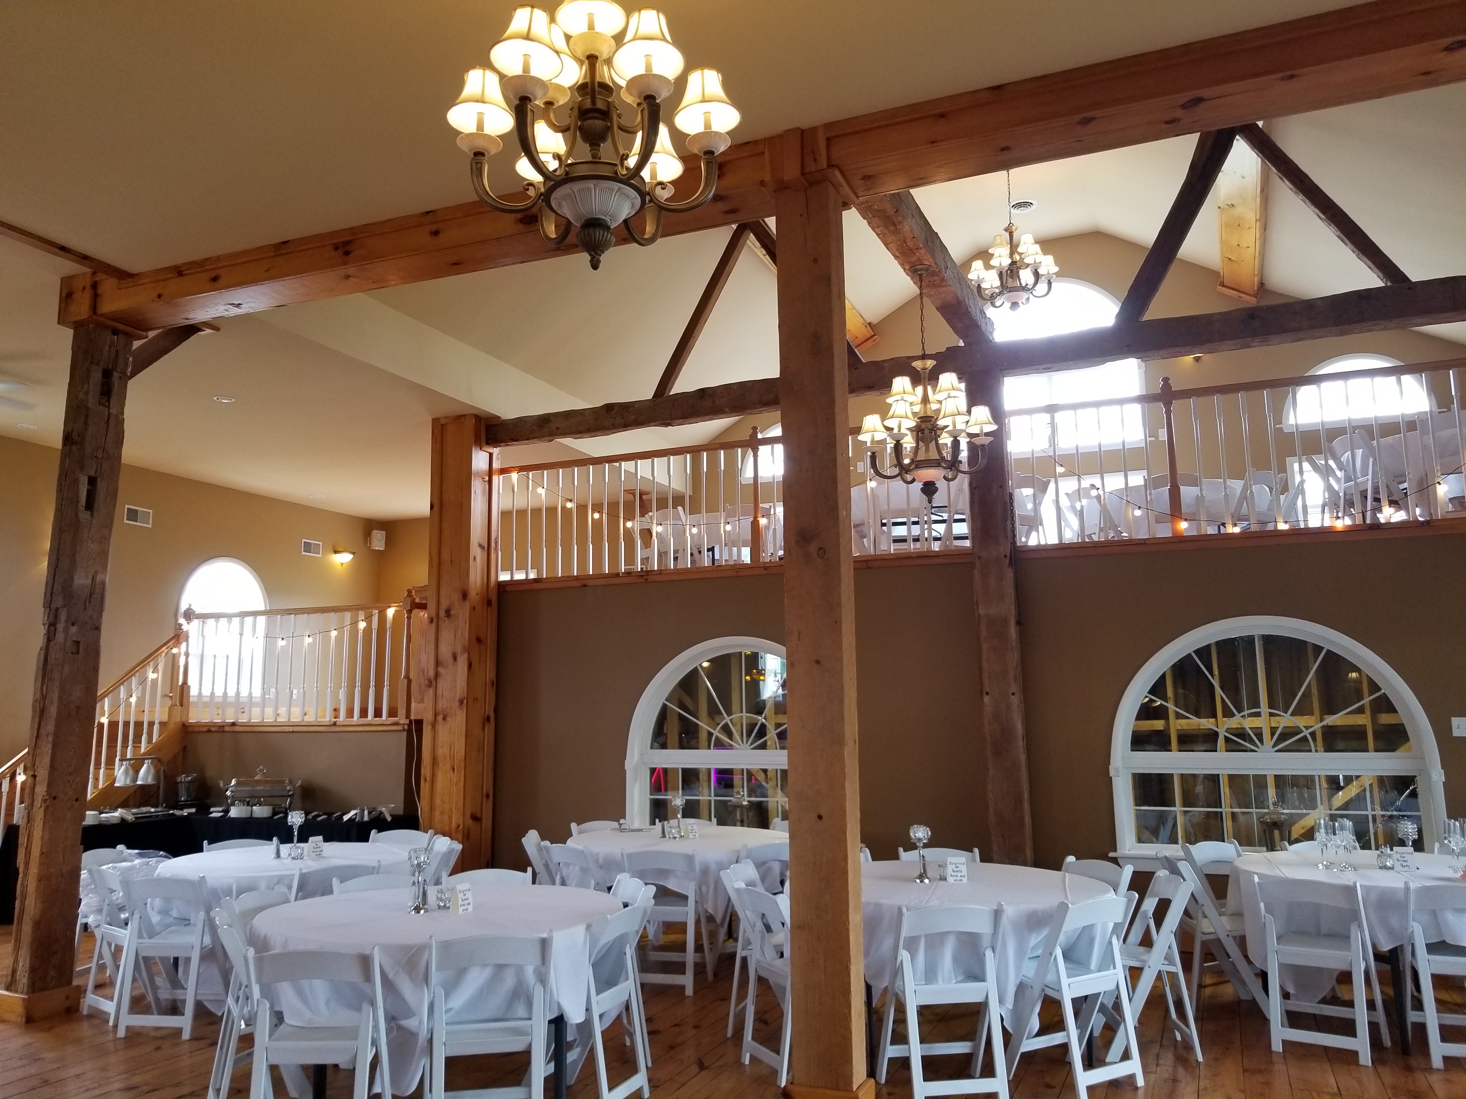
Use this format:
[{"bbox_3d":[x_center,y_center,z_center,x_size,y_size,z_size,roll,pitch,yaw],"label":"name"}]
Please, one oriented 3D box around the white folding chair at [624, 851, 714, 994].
[{"bbox_3d":[-0.379,2.165,6.502,0.445,0.780,0.460,-2,-9,12],"label":"white folding chair"}]

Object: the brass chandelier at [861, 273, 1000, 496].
[{"bbox_3d":[1.137,-0.989,6.521,0.810,1.442,0.810,-4,-10,22],"label":"brass chandelier"}]

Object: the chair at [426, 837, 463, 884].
[{"bbox_3d":[-2.038,2.255,7.040,0.450,0.785,0.445,5,-11,-32],"label":"chair"}]

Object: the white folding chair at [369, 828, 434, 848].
[{"bbox_3d":[-2.376,2.370,7.563,0.450,0.780,0.470,-1,-9,3],"label":"white folding chair"}]

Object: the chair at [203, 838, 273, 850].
[{"bbox_3d":[-3.150,2.260,7.007,0.445,0.785,0.450,4,-10,-25],"label":"chair"}]

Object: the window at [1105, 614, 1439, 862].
[{"bbox_3d":[3.512,1.257,7.262,2.000,1.620,0.180,-4,-10,22],"label":"window"}]

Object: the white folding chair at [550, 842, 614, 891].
[{"bbox_3d":[-0.903,2.261,6.976,0.470,0.780,0.450,7,-12,-41],"label":"white folding chair"}]

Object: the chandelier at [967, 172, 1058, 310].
[{"bbox_3d":[2.408,-2.675,9.530,0.780,1.300,0.780,-4,-10,22],"label":"chandelier"}]

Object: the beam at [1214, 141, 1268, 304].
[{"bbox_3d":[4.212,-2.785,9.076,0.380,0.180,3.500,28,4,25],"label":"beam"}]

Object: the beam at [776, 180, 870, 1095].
[{"bbox_3d":[0.369,0.324,4.594,0.245,3.850,0.210,-4,-9,22],"label":"beam"}]

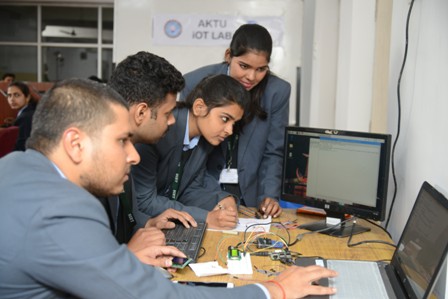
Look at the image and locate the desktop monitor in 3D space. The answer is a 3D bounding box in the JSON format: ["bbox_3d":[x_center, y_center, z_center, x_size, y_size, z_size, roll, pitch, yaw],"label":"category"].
[{"bbox_3d":[0.376,0.100,2.030,0.180,0.345,0.440,-4,8,-42],"label":"desktop monitor"}]

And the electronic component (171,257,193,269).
[{"bbox_3d":[-0.106,0.282,1.490,0.044,0.010,0.042,8,32,26],"label":"electronic component"}]

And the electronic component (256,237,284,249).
[{"bbox_3d":[0.140,0.279,1.790,0.078,0.024,0.040,1,6,-2],"label":"electronic component"}]

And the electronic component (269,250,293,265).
[{"bbox_3d":[0.158,0.294,1.652,0.060,0.022,0.085,3,6,16],"label":"electronic component"}]

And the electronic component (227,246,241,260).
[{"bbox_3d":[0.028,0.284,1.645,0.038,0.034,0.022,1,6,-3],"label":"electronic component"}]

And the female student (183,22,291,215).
[{"bbox_3d":[0.068,0.255,2.370,0.470,1.460,0.500,1,6,-9],"label":"female student"}]

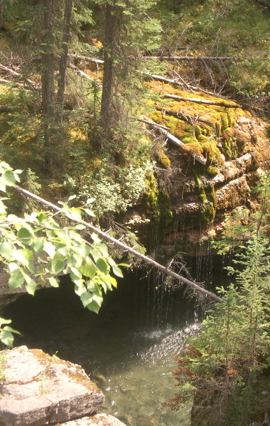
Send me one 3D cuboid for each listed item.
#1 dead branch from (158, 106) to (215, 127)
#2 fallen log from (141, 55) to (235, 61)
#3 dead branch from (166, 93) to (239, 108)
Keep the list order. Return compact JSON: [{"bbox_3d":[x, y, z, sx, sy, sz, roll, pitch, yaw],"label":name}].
[{"bbox_3d":[0.938,-1.835,24.500,1.196,0.110,0.110,18,24,20],"label":"dead branch"},{"bbox_3d":[1.156,-3.392,28.200,2.116,0.100,0.100,0,19,0],"label":"fallen log"},{"bbox_3d":[1.307,-2.160,24.975,1.553,0.090,0.090,10,21,17],"label":"dead branch"}]

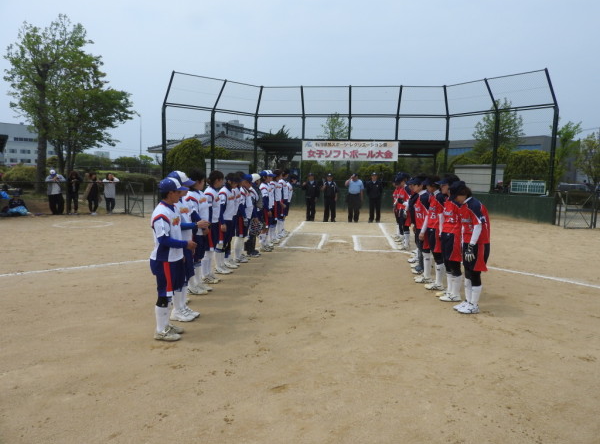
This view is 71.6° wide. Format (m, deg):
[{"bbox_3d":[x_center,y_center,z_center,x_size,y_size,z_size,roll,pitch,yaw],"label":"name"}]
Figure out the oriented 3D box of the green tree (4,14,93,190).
[{"bbox_3d":[-14.508,-6.723,24.429,5.288,10.517,4.800,1,6,0],"label":"green tree"}]

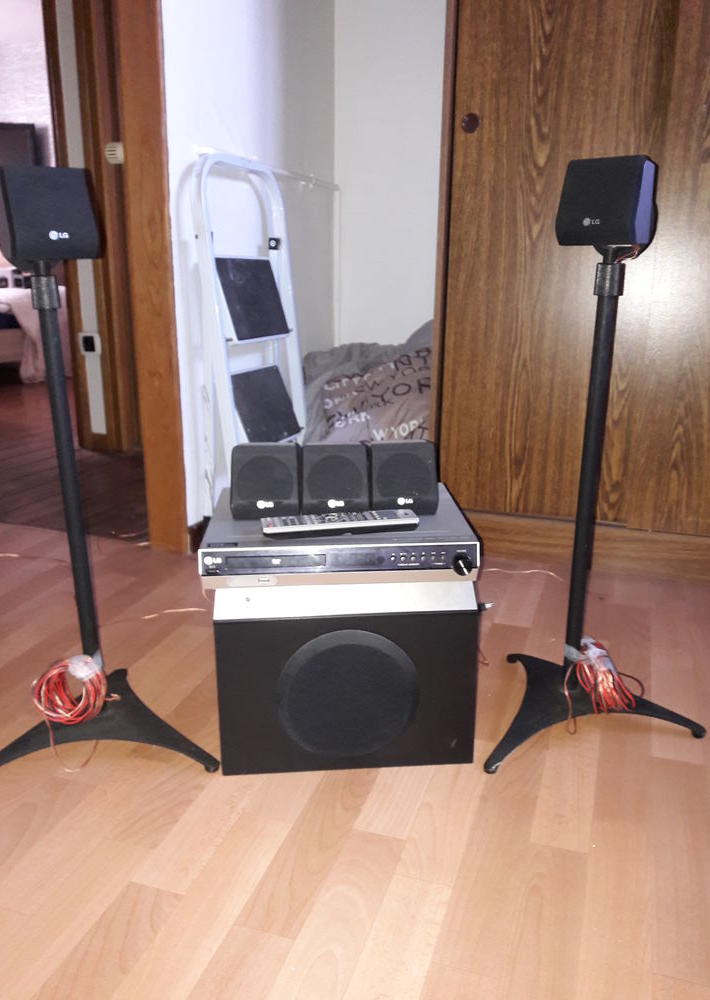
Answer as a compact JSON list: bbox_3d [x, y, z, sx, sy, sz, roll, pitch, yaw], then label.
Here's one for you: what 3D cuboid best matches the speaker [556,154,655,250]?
[{"bbox_3d":[0.313,-0.370,1.010,0.098,0.101,0.083,9,20,29],"label":"speaker"}]

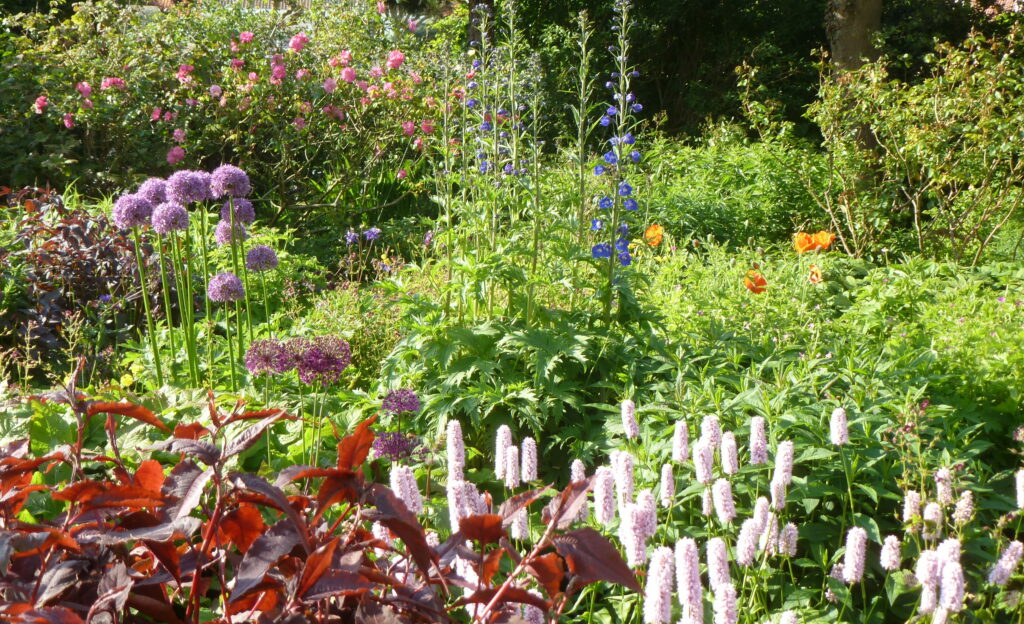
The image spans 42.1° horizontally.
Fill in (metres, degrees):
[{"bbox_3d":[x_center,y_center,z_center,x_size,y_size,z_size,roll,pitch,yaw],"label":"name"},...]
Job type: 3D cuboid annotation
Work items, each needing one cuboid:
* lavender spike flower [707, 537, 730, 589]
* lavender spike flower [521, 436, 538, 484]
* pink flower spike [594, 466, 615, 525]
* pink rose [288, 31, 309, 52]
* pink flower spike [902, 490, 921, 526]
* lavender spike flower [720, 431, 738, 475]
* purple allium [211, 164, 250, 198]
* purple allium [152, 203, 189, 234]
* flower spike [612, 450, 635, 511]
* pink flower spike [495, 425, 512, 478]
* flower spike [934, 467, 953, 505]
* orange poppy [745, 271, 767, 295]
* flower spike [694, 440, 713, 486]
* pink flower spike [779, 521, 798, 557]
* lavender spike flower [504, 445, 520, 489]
[{"bbox_3d":[0.238,0.291,1.531,0.025,0.064,0.025,-10,9,0],"label":"lavender spike flower"},{"bbox_3d":[0.027,0.228,2.057,0.024,0.070,0.024,-2,9,0],"label":"lavender spike flower"},{"bbox_3d":[0.122,0.240,1.743,0.026,0.076,0.026,-4,9,0],"label":"pink flower spike"},{"bbox_3d":[-0.881,-1.112,5.500,0.084,0.083,0.084,0,12,0],"label":"pink rose"},{"bbox_3d":[0.538,0.267,1.790,0.021,0.054,0.021,0,12,0],"label":"pink flower spike"},{"bbox_3d":[0.328,0.211,2.000,0.024,0.064,0.024,-5,12,0],"label":"lavender spike flower"},{"bbox_3d":[-0.761,-0.353,3.600,0.106,0.092,0.106,0,12,0],"label":"purple allium"},{"bbox_3d":[-0.874,-0.239,3.400,0.092,0.079,0.092,-3,10,0],"label":"purple allium"},{"bbox_3d":[0.162,0.239,1.890,0.025,0.085,0.025,-2,9,0],"label":"flower spike"},{"bbox_3d":[-0.012,0.212,2.020,0.024,0.081,0.024,2,12,0],"label":"pink flower spike"},{"bbox_3d":[0.610,0.246,1.880,0.022,0.052,0.022,-3,12,0],"label":"flower spike"},{"bbox_3d":[0.861,-0.104,4.700,0.078,0.085,0.078,0,12,0],"label":"orange poppy"},{"bbox_3d":[0.277,0.218,1.930,0.026,0.061,0.026,-5,12,0],"label":"flower spike"},{"bbox_3d":[0.349,0.288,1.680,0.020,0.041,0.020,6,12,0],"label":"pink flower spike"},{"bbox_3d":[0.001,0.230,1.970,0.020,0.063,0.020,0,12,0],"label":"lavender spike flower"}]

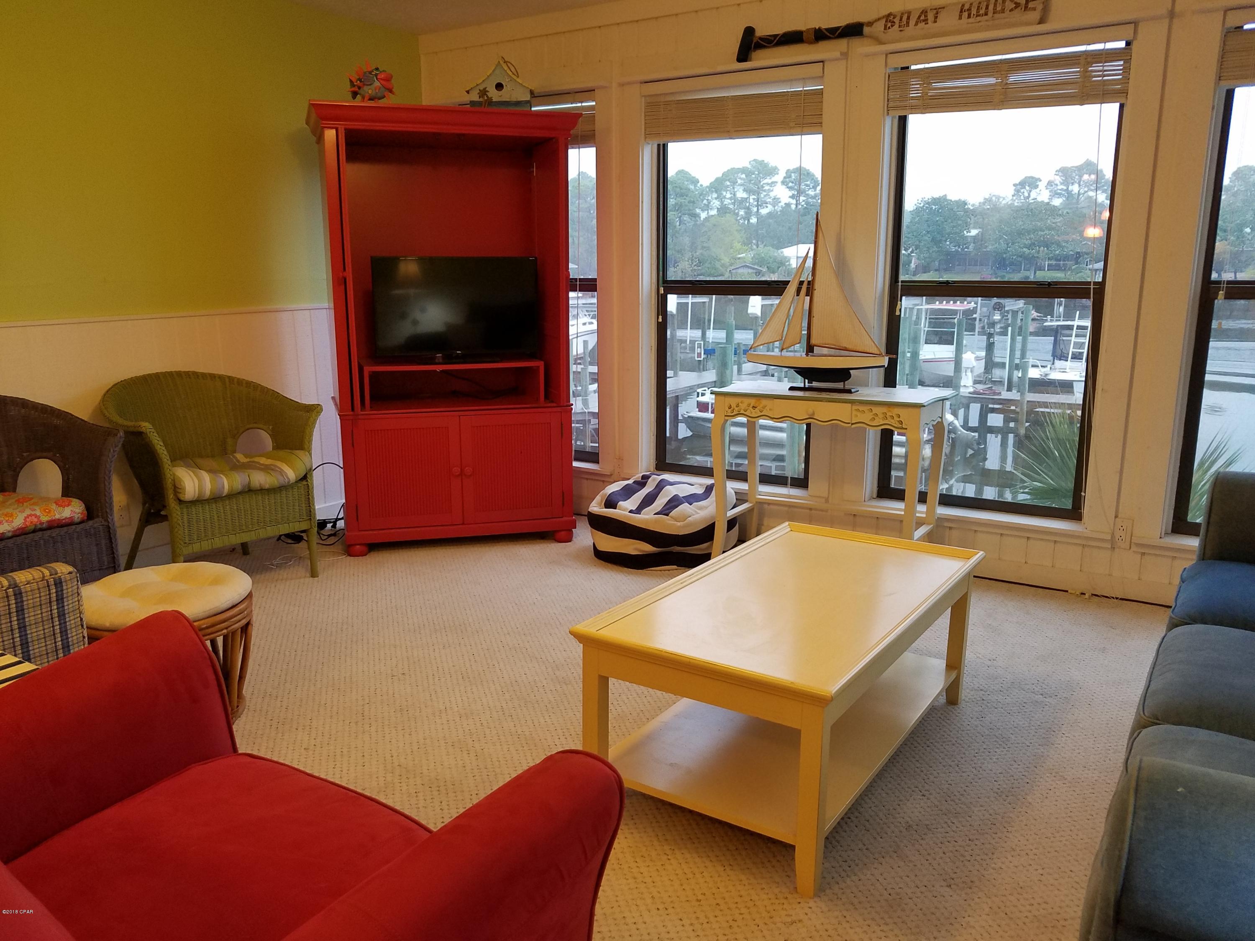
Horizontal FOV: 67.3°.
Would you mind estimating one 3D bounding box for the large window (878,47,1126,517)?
[{"bbox_3d":[1.436,-0.688,3.715,0.804,1.728,0.096,7,13,30],"label":"large window"}]

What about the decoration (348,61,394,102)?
[{"bbox_3d":[-1.054,-1.590,3.902,0.180,0.174,0.114,1,12,5],"label":"decoration"}]

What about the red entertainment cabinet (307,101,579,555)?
[{"bbox_3d":[-0.793,-0.621,4.322,1.110,1.894,0.558,-3,12,-15],"label":"red entertainment cabinet"}]

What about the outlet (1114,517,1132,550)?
[{"bbox_3d":[1.869,0.242,3.555,0.072,0.118,0.012,7,13,30],"label":"outlet"}]

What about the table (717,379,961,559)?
[{"bbox_3d":[0.813,0.072,3.752,0.810,0.762,0.480,7,13,30],"label":"table"}]

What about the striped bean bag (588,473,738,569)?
[{"bbox_3d":[0.161,0.216,4.204,0.510,0.315,0.520,7,14,29],"label":"striped bean bag"}]

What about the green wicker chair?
[{"bbox_3d":[-1.663,0.034,3.759,0.570,0.834,0.666,9,14,37],"label":"green wicker chair"}]

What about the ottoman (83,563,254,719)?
[{"bbox_3d":[-1.266,0.496,2.605,0.456,0.390,0.456,-9,15,-39],"label":"ottoman"}]

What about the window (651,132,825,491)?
[{"bbox_3d":[0.486,-0.746,4.269,0.804,1.608,0.096,7,13,30],"label":"window"}]

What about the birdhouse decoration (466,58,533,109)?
[{"bbox_3d":[-0.552,-1.643,4.053,0.282,0.216,0.156,-3,12,-15],"label":"birdhouse decoration"}]

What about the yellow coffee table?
[{"bbox_3d":[0.456,0.506,2.480,0.628,0.419,1.169,8,14,33],"label":"yellow coffee table"}]

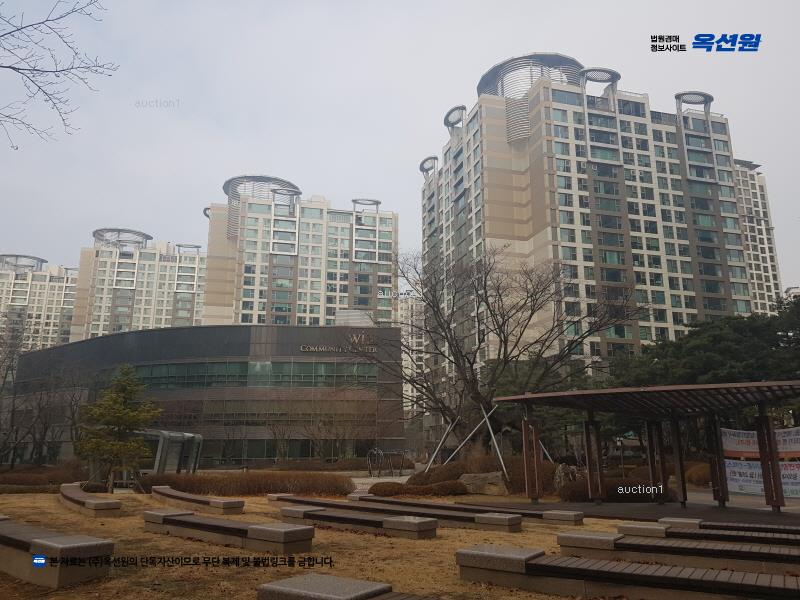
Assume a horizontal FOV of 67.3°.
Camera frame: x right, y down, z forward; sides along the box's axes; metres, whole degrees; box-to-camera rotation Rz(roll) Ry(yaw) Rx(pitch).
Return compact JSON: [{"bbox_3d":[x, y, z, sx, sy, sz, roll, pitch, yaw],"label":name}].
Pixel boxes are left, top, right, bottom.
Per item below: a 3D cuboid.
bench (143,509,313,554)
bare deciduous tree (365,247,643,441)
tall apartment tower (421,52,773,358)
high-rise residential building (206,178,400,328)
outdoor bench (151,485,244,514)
[{"bbox_3d":[-3.338,4.172,10.894,4.280,0.370,0.750,-11,-17,38],"label":"bench"},{"bbox_3d":[4.808,2.677,27.632,11.900,9.900,10.500,-2,-14,10],"label":"bare deciduous tree"},{"bbox_3d":[31.633,-4.333,113.422,45.400,66.000,38.300,4,-14,-15],"label":"tall apartment tower"},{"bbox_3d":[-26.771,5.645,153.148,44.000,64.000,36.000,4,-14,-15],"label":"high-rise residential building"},{"bbox_3d":[-7.155,6.653,20.011,1.100,0.360,7.000,10,-17,-36],"label":"outdoor bench"}]

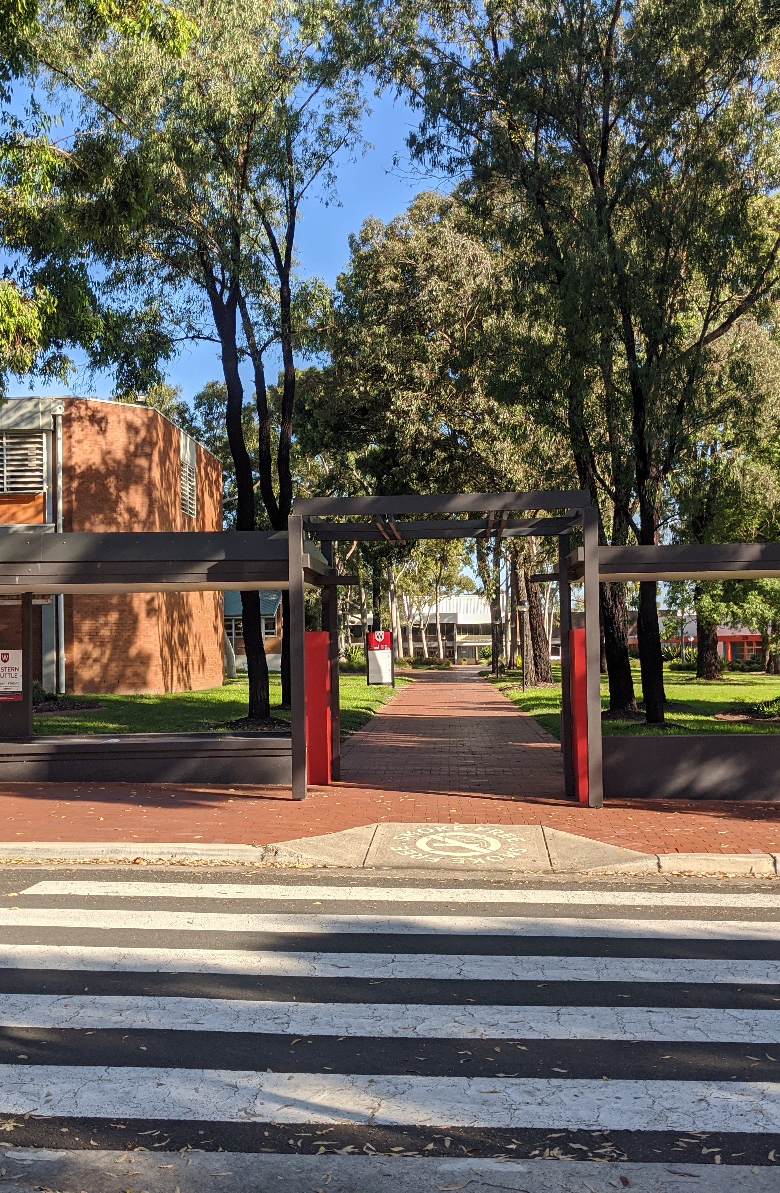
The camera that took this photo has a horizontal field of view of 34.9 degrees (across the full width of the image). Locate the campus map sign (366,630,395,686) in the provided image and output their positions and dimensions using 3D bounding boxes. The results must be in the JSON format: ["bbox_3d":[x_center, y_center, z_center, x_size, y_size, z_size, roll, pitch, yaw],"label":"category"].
[{"bbox_3d":[-0.397,2.639,52.800,1.180,2.450,0.150,-1,-2,5],"label":"campus map sign"}]

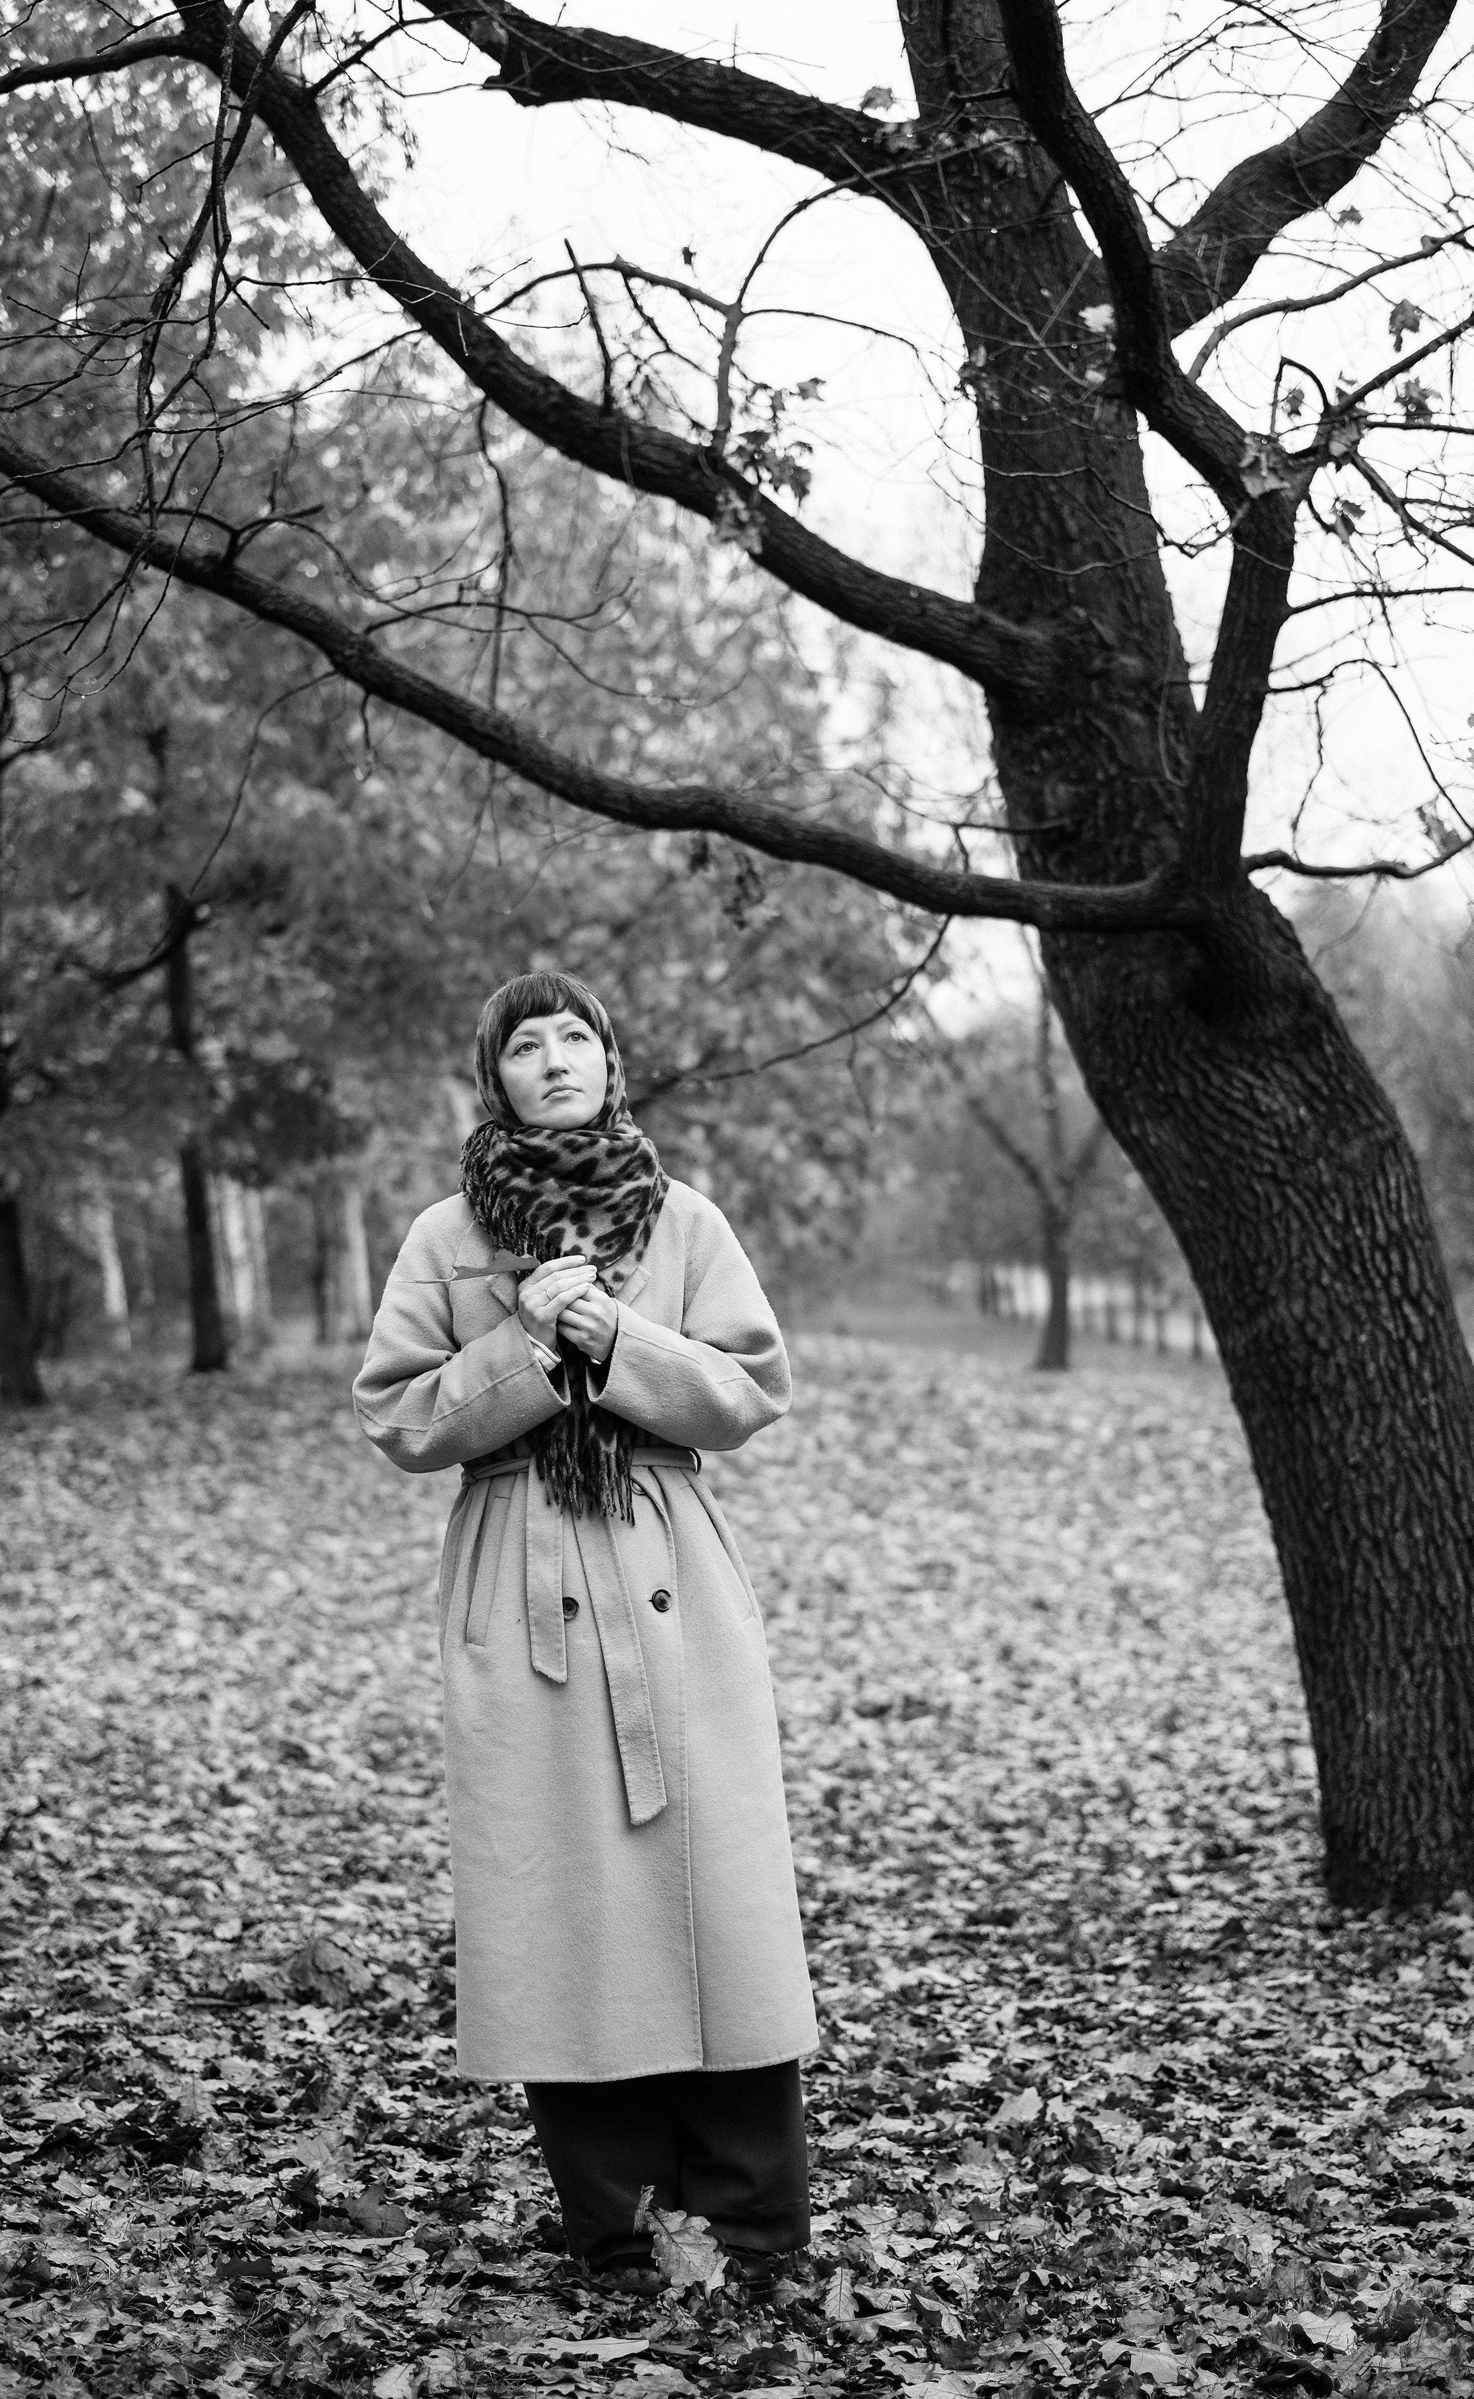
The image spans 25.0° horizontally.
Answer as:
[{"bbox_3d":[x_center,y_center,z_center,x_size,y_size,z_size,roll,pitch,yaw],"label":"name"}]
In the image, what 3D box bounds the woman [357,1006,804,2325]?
[{"bbox_3d":[-0.197,0.552,4.370,0.570,1.700,0.440,-3,-1,-7],"label":"woman"}]

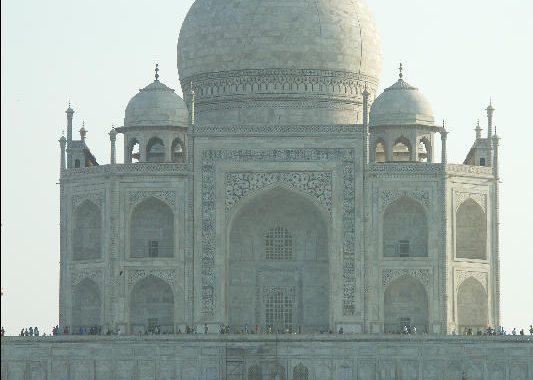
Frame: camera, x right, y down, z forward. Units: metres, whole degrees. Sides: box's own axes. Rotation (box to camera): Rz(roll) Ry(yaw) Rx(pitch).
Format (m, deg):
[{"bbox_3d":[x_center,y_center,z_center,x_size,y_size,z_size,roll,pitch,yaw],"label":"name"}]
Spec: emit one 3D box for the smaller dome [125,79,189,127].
[{"bbox_3d":[-14.529,-11.437,365.514,8.530,6.655,8.530,0,-6,1],"label":"smaller dome"}]

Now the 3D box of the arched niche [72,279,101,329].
[{"bbox_3d":[-22.601,15.112,354.889,1.700,7.246,5.753,6,-8,-44],"label":"arched niche"}]

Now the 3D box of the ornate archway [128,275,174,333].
[{"bbox_3d":[-14.549,14.735,348.328,5.718,7.881,2.400,0,-5,1],"label":"ornate archway"}]

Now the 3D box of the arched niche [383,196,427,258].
[{"bbox_3d":[17.818,4.886,352.060,5.762,7.973,1.700,0,-6,1],"label":"arched niche"}]

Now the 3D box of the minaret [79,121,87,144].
[{"bbox_3d":[-26.279,-8.207,392.961,1.100,3.393,1.100,0,-6,1],"label":"minaret"}]

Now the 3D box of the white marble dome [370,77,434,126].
[{"bbox_3d":[17.988,-11.523,365.121,8.511,6.715,8.511,0,-6,1],"label":"white marble dome"}]

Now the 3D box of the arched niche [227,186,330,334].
[{"bbox_3d":[1.528,9.018,349.160,13.246,19.524,4.000,0,-5,1],"label":"arched niche"}]

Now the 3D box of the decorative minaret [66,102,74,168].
[{"bbox_3d":[-26.257,-7.306,367.245,1.072,9.031,1.072,0,-5,1],"label":"decorative minaret"}]

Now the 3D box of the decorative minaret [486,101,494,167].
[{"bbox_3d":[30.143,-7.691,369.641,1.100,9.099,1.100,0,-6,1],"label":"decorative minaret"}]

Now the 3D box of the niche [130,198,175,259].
[{"bbox_3d":[-14.555,4.742,349.255,5.669,7.859,2.400,0,-5,1],"label":"niche"}]

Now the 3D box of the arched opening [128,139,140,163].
[{"bbox_3d":[-17.287,-5.174,359.013,0.600,3.292,2.100,5,-7,-44],"label":"arched opening"}]

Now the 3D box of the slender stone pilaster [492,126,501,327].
[{"bbox_3d":[30.142,5.046,358.244,1.100,26.887,1.100,0,-6,1],"label":"slender stone pilaster"}]

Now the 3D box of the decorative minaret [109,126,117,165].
[{"bbox_3d":[-19.560,-5.736,349.323,1.019,4.999,1.019,0,-5,1],"label":"decorative minaret"}]

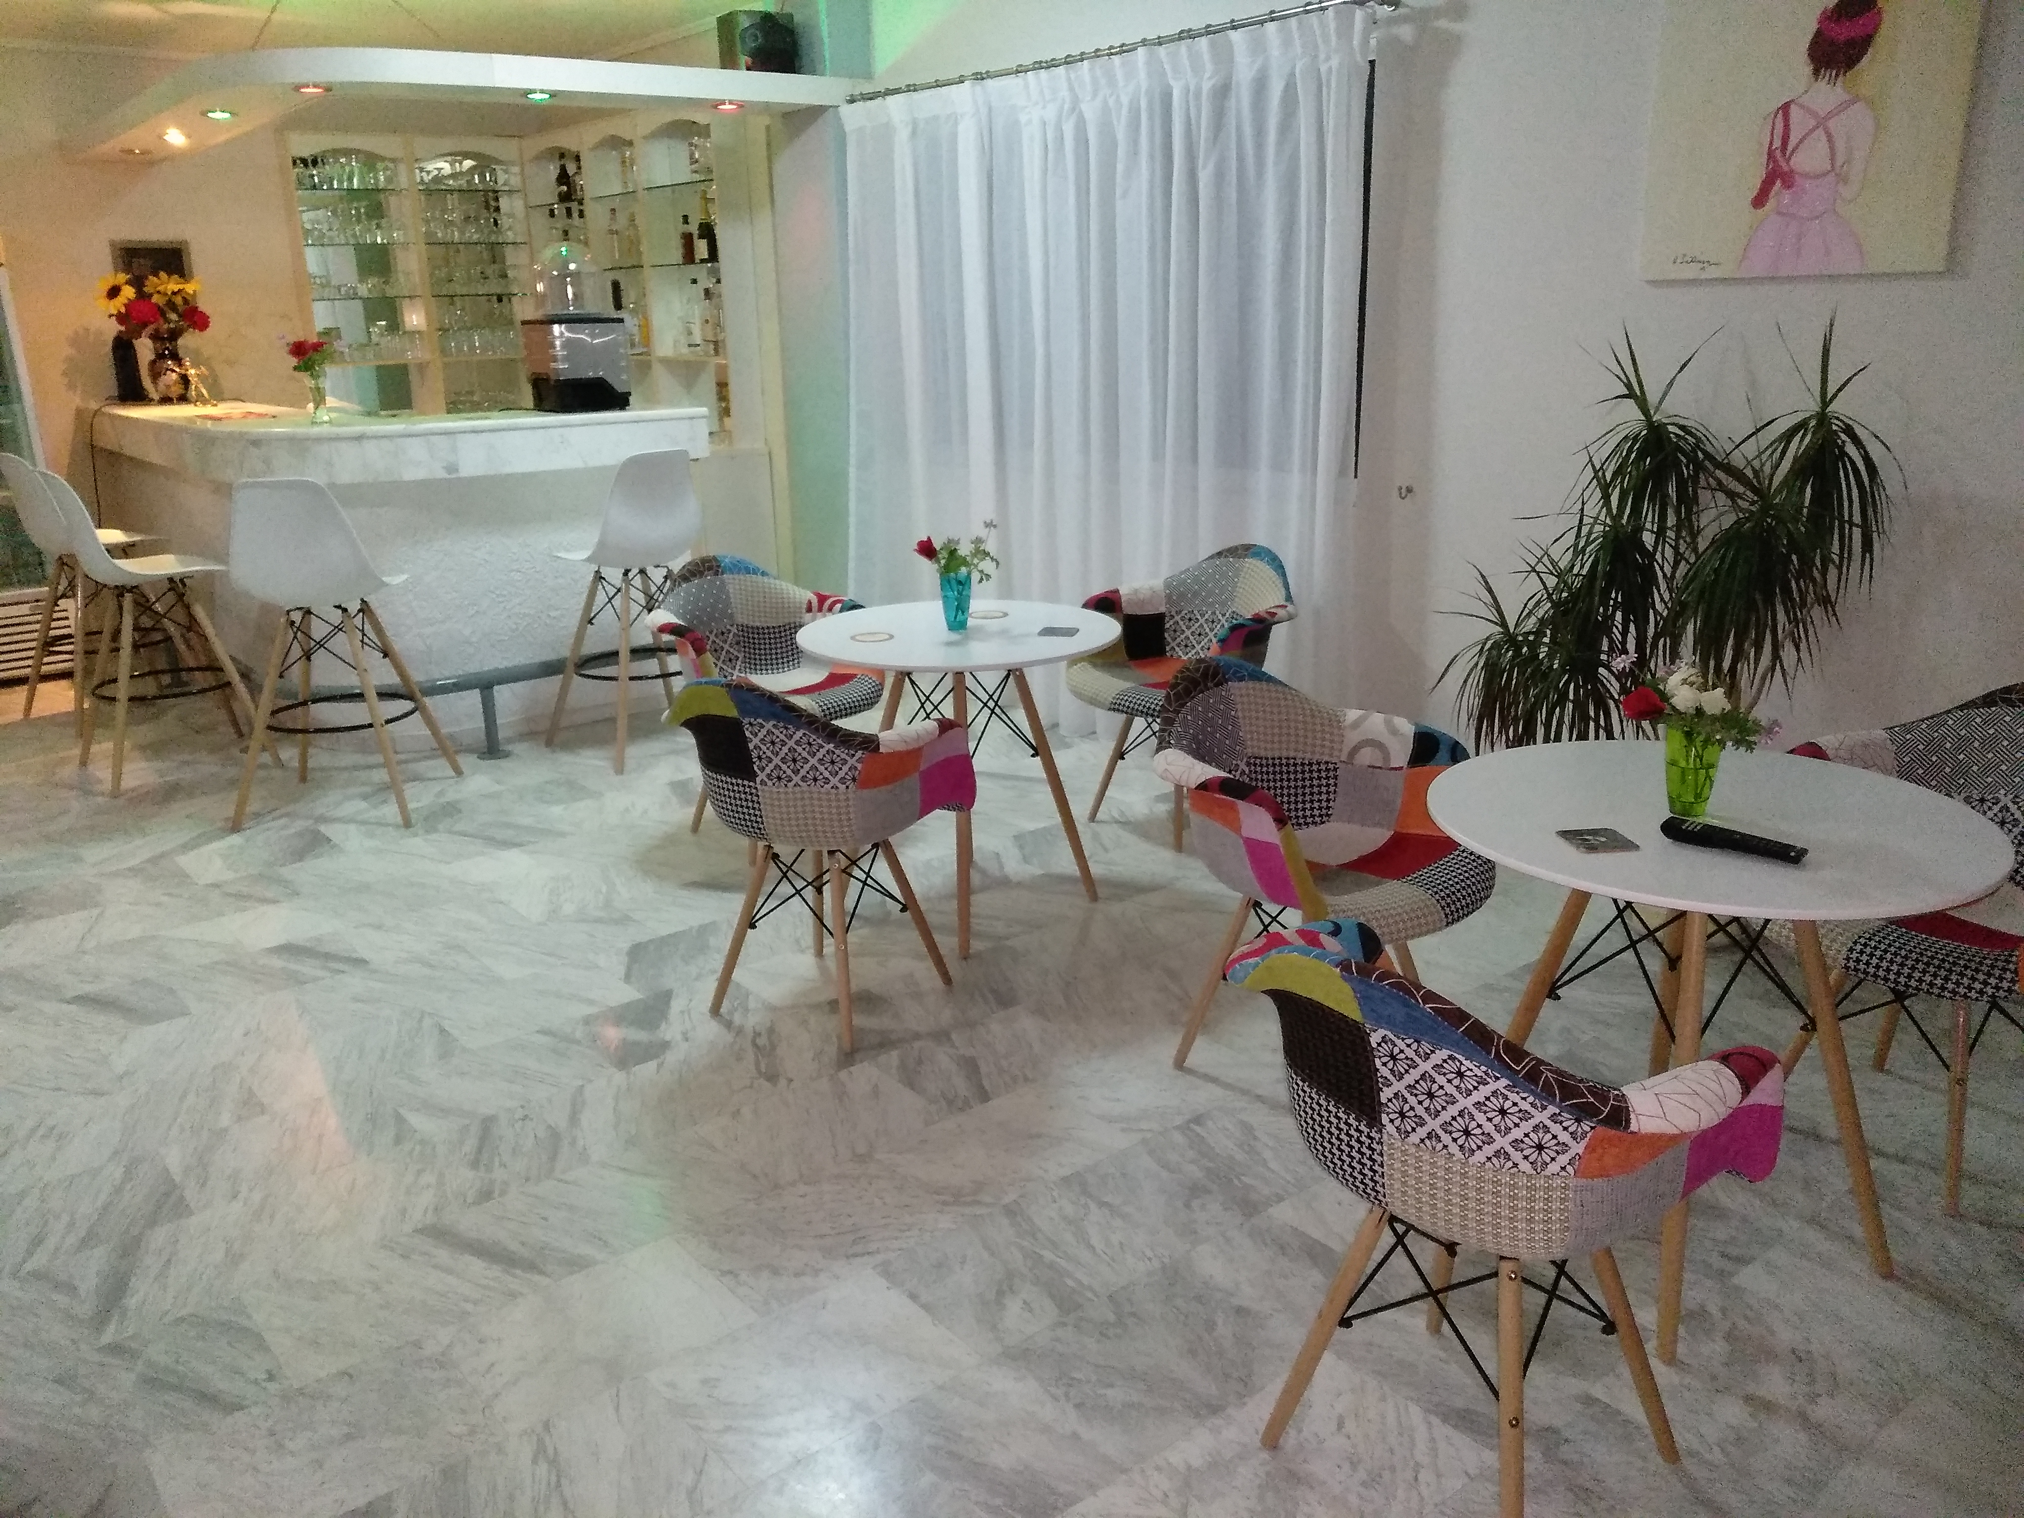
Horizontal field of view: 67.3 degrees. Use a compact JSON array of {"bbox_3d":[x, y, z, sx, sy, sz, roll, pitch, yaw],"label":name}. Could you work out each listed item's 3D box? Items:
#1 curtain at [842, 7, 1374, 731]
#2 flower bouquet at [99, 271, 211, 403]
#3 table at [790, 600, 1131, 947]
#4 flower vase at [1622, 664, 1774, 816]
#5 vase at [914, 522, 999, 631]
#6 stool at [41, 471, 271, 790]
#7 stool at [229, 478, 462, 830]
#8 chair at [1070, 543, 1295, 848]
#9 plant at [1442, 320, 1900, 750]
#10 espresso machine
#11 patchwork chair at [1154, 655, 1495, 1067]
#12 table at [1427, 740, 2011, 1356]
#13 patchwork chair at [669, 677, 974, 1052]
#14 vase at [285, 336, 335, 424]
[{"bbox_3d":[0.177,-1.182,5.273,0.140,2.240,2.420,-17,22,-42],"label":"curtain"},{"bbox_3d":[-3.814,-1.876,6.767,0.440,0.553,0.360,-10,19,-27],"label":"flower bouquet"},{"bbox_3d":[-0.126,0.033,3.849,0.800,0.730,0.800,-1,16,0],"label":"table"},{"bbox_3d":[1.032,-0.035,2.277,0.215,0.235,0.180,6,18,24],"label":"flower vase"},{"bbox_3d":[-0.132,-0.448,3.743,0.205,0.262,0.180,-2,16,0],"label":"vase"},{"bbox_3d":[-2.968,-0.486,5.267,0.540,1.060,0.530,-14,20,-35],"label":"stool"},{"bbox_3d":[-2.171,-0.374,4.836,0.540,1.070,0.545,-2,16,-1],"label":"stool"},{"bbox_3d":[0.485,-0.201,4.449,0.610,0.810,0.620,-15,21,-39],"label":"chair"},{"bbox_3d":[1.593,-0.283,3.536,1.020,1.430,0.860,12,21,38],"label":"plant"},{"bbox_3d":[-1.678,-1.664,5.808,0.290,0.640,0.380,-11,19,-29],"label":"espresso machine"},{"bbox_3d":[0.594,0.241,2.964,0.635,0.810,0.595,-15,21,-38],"label":"patchwork chair"},{"bbox_3d":[1.053,0.433,2.410,0.800,0.732,0.800,4,17,19],"label":"table"},{"bbox_3d":[-0.414,0.158,3.335,0.635,0.810,0.595,8,19,30],"label":"patchwork chair"},{"bbox_3d":[-2.560,-1.361,5.483,0.155,0.285,0.180,-11,19,-29],"label":"vase"}]

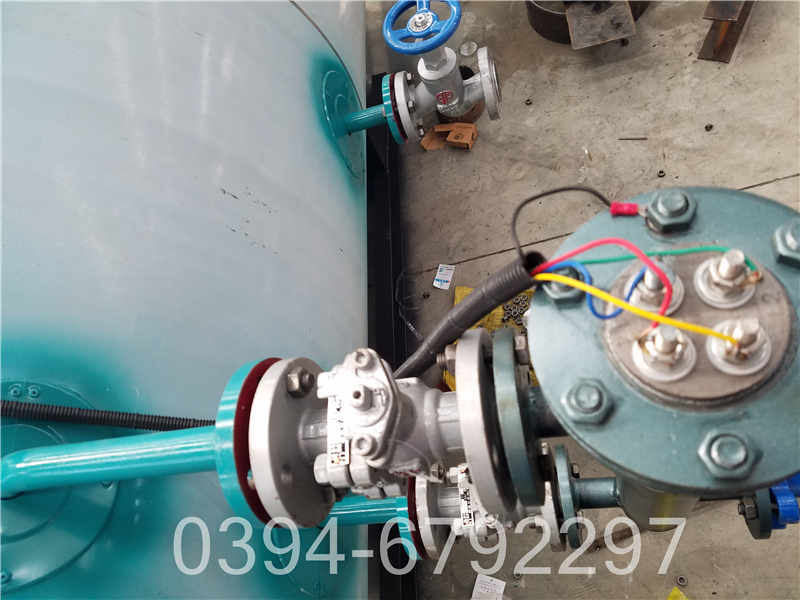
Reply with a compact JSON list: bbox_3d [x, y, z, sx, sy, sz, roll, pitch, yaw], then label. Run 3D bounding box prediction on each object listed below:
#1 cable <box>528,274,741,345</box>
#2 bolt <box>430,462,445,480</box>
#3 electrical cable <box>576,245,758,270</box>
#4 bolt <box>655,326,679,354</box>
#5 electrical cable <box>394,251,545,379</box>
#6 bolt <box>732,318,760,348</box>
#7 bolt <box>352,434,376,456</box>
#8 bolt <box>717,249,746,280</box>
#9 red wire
[{"bbox_3d":[0.091,0.004,0.237,0.080,0.029,0.008,14,70,26],"label":"cable"},{"bbox_3d":[0.044,0.199,0.696,0.017,0.018,0.018,-10,61,15],"label":"bolt"},{"bbox_3d":[0.113,-0.019,0.255,0.070,0.015,0.013,-3,63,19],"label":"electrical cable"},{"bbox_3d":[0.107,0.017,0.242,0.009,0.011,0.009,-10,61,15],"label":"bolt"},{"bbox_3d":[0.027,0.018,0.339,0.016,0.199,0.014,15,67,-12],"label":"electrical cable"},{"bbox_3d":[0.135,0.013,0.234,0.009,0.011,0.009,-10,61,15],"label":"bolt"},{"bbox_3d":[-0.020,0.083,0.342,0.011,0.009,0.011,-10,61,15],"label":"bolt"},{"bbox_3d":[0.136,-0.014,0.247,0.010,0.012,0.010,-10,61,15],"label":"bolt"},{"bbox_3d":[0.079,-0.011,0.235,0.054,0.033,0.018,25,75,29],"label":"red wire"}]

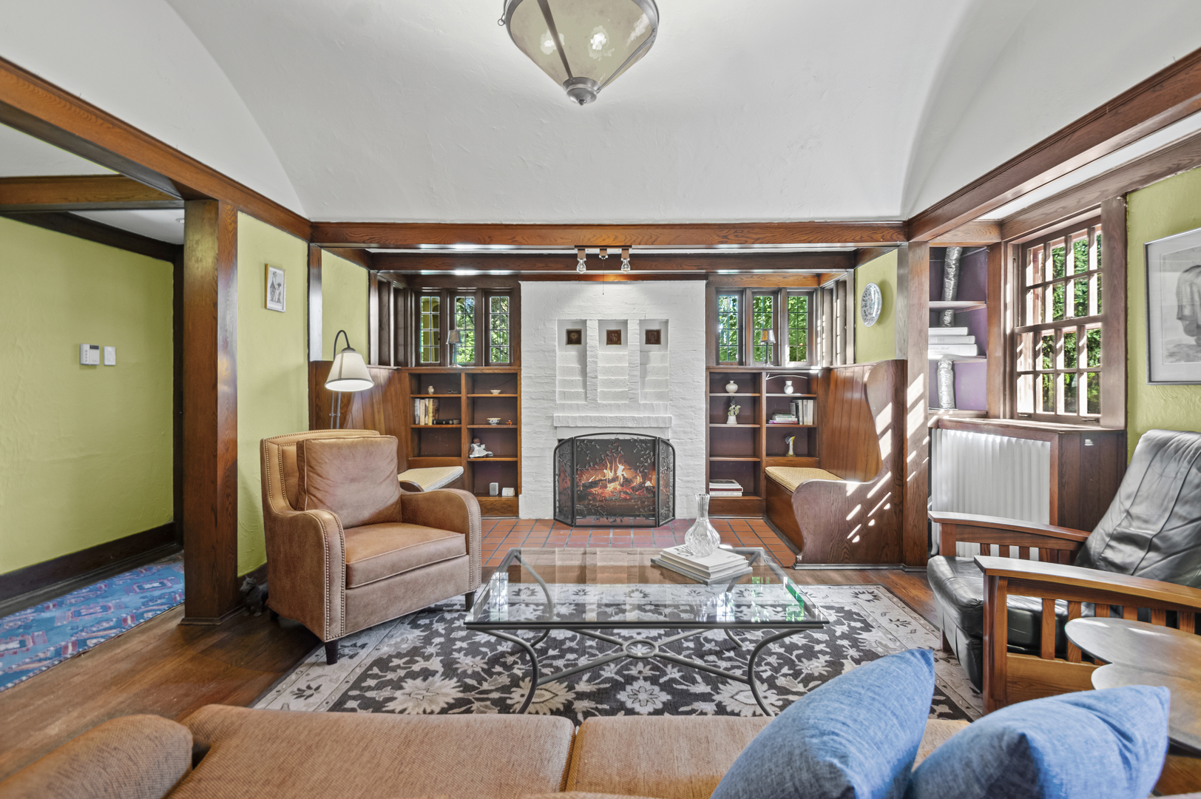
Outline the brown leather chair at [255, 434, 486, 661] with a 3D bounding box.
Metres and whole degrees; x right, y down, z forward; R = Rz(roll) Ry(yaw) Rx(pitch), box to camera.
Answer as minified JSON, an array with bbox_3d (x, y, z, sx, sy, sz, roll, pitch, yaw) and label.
[{"bbox_3d":[-1.200,0.645,2.650,0.780,0.940,0.775,1,1,39],"label":"brown leather chair"}]

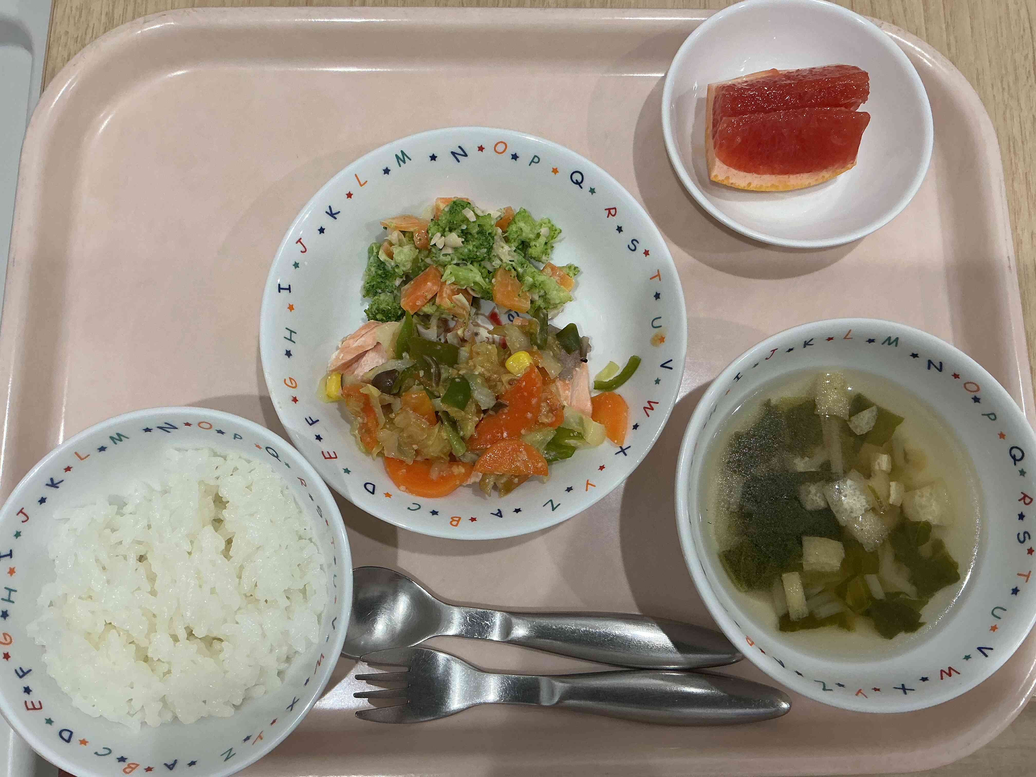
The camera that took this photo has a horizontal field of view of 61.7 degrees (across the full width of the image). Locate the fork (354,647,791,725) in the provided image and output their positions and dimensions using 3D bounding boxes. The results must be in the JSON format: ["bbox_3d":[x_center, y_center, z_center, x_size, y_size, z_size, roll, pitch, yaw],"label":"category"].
[{"bbox_3d":[0.020,0.103,0.292,0.148,0.015,0.024,4,79,-2],"label":"fork"}]

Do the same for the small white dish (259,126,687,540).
[{"bbox_3d":[-0.015,-0.019,0.308,0.145,0.029,0.145,0,79,-3],"label":"small white dish"}]

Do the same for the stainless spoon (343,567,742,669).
[{"bbox_3d":[0.006,0.083,0.295,0.149,0.016,0.030,7,79,-1],"label":"stainless spoon"}]

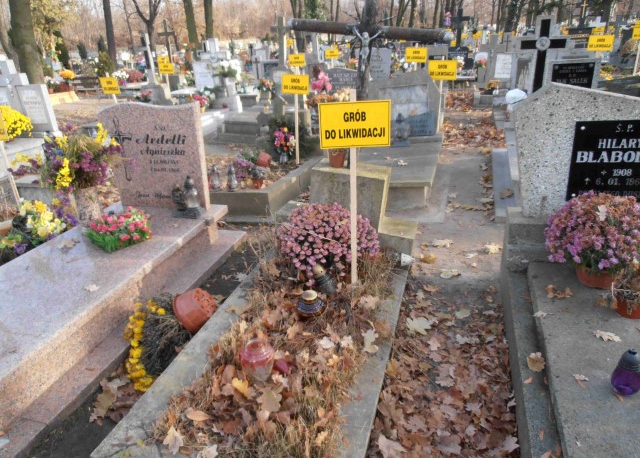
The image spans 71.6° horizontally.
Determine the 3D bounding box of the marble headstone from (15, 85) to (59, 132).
[{"bbox_3d":[-4.029,-1.686,6.348,0.470,0.580,0.130,4,25,17],"label":"marble headstone"}]

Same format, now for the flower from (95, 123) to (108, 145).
[{"bbox_3d":[-1.576,-0.681,3.200,0.085,0.145,0.080,0,24,9],"label":"flower"}]

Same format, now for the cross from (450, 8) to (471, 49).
[{"bbox_3d":[4.433,-6.295,14.000,0.580,1.300,0.120,2,24,13],"label":"cross"}]

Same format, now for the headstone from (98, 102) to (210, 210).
[{"bbox_3d":[-1.224,-0.531,3.312,0.735,0.769,0.098,4,25,17],"label":"headstone"}]

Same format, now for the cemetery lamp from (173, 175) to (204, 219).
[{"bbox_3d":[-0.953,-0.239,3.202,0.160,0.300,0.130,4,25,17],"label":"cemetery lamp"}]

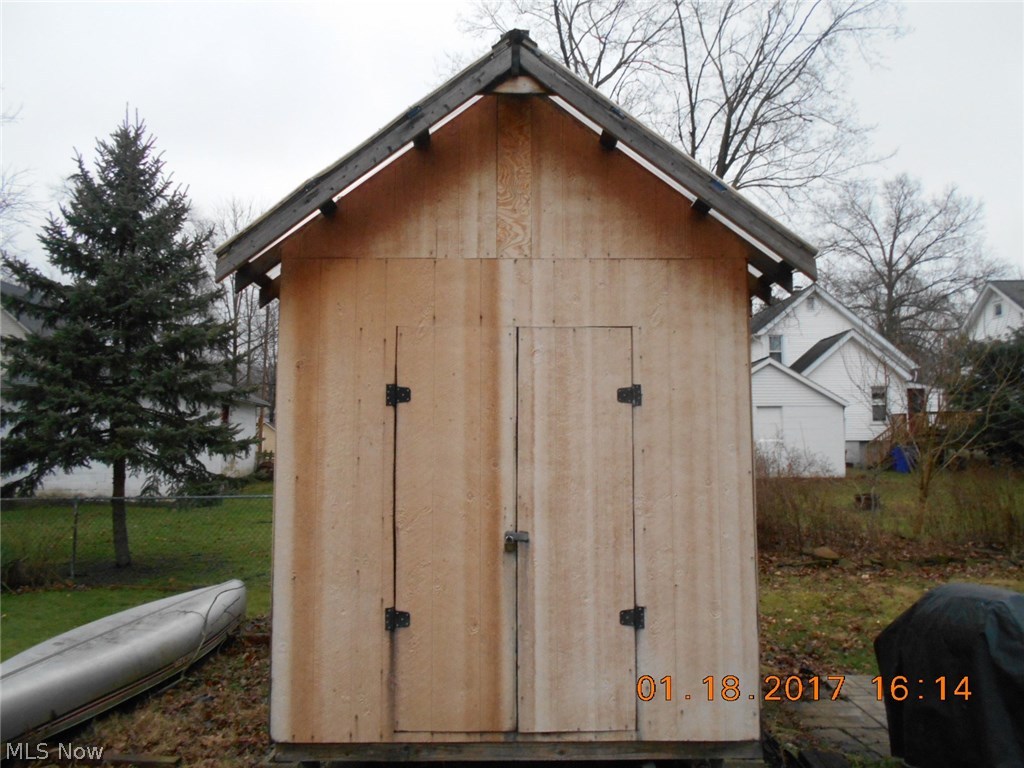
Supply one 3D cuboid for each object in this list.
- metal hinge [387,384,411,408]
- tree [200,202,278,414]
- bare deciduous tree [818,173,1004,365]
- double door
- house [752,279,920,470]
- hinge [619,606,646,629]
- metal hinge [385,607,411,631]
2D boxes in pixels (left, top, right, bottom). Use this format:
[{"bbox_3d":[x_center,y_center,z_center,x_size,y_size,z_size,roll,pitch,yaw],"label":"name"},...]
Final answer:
[{"bbox_3d":[-0.583,0.059,3.952,0.126,0.113,0.015,0,-4,0],"label":"metal hinge"},{"bbox_3d":[-16.061,-3.171,45.349,5.200,15.300,5.200,0,-4,0],"label":"tree"},{"bbox_3d":[28.615,-5.086,56.517,14.200,20.540,13.500,0,-4,0],"label":"bare deciduous tree"},{"bbox_3d":[0.015,0.723,3.928,1.220,2.040,0.045,0,-4,0],"label":"double door"},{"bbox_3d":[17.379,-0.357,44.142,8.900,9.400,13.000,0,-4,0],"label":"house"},{"bbox_3d":[0.608,1.181,3.877,0.125,0.112,0.015,0,-4,0],"label":"hinge"},{"bbox_3d":[-0.576,1.186,3.870,0.126,0.114,0.015,0,-4,0],"label":"metal hinge"}]

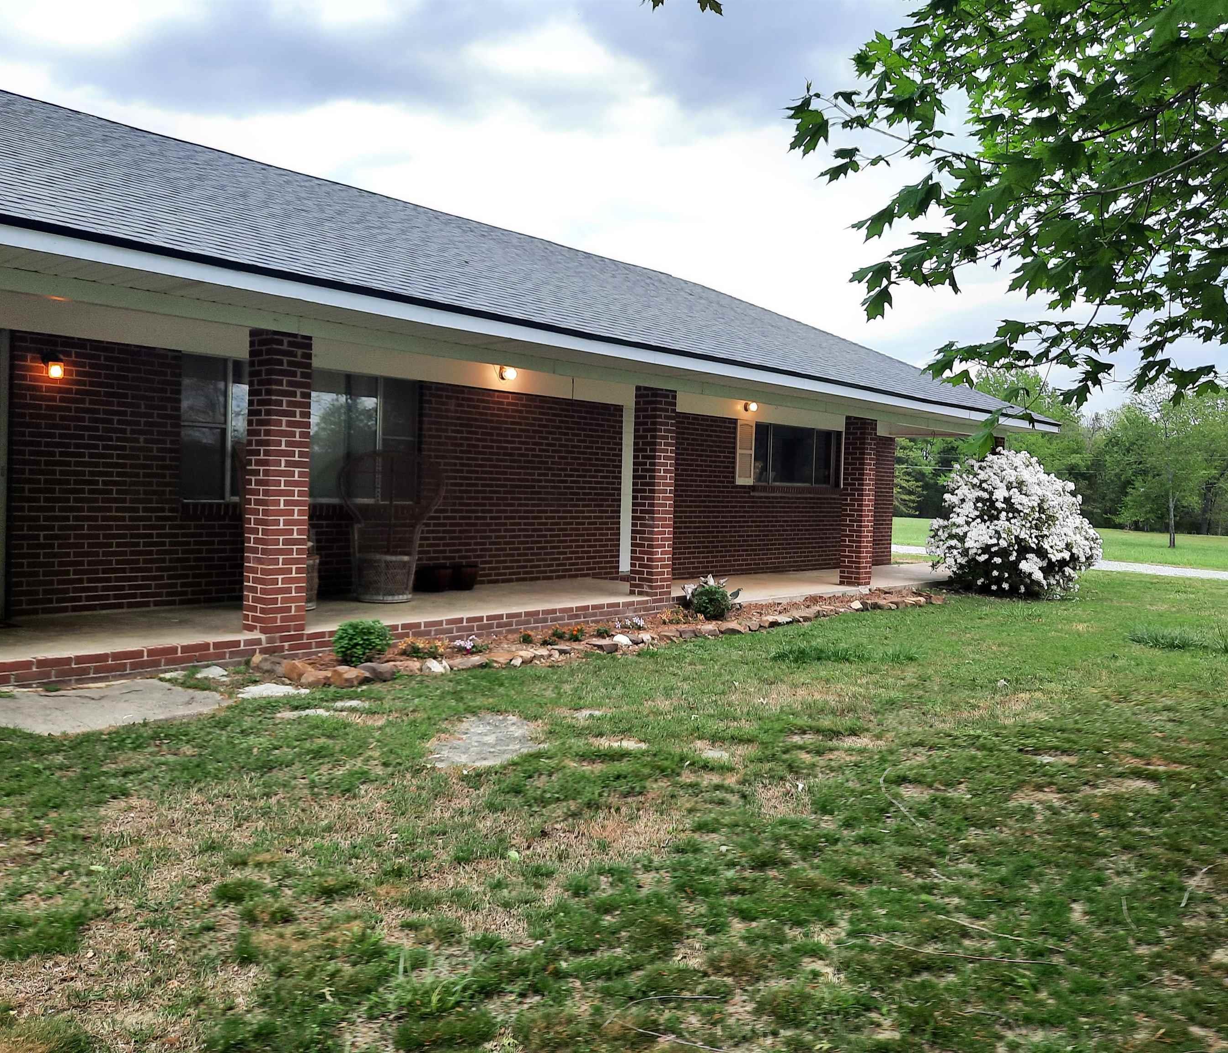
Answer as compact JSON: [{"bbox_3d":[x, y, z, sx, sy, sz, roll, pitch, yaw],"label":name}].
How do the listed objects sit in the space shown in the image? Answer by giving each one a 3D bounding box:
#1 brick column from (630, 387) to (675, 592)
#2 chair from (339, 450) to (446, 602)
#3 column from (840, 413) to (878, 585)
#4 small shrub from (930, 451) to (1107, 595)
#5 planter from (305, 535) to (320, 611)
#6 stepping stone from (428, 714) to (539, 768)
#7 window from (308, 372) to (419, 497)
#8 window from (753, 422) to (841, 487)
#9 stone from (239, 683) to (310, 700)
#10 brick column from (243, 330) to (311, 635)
[{"bbox_3d":[0.396,-0.328,10.177,0.300,2.055,0.300,4,3,41],"label":"brick column"},{"bbox_3d":[-2.075,-0.029,9.318,1.000,1.400,0.680,2,2,-6],"label":"chair"},{"bbox_3d":[3.240,-0.309,13.431,0.300,2.175,0.300,4,3,41],"label":"column"},{"bbox_3d":[5.676,-0.067,14.347,2.400,2.060,2.300,3,3,22],"label":"small shrub"},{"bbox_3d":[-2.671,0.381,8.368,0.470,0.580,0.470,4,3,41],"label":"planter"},{"bbox_3d":[-0.625,1.136,5.262,0.540,0.060,0.980,2,2,10],"label":"stepping stone"},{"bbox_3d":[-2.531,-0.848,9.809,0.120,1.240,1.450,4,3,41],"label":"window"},{"bbox_3d":[2.779,-1.066,15.421,0.120,0.890,2.450,4,3,41],"label":"window"},{"bbox_3d":[-2.074,1.009,6.046,0.360,0.050,0.390,3,3,33],"label":"stone"},{"bbox_3d":[-2.347,-0.308,7.086,0.301,2.096,0.301,4,3,41],"label":"brick column"}]

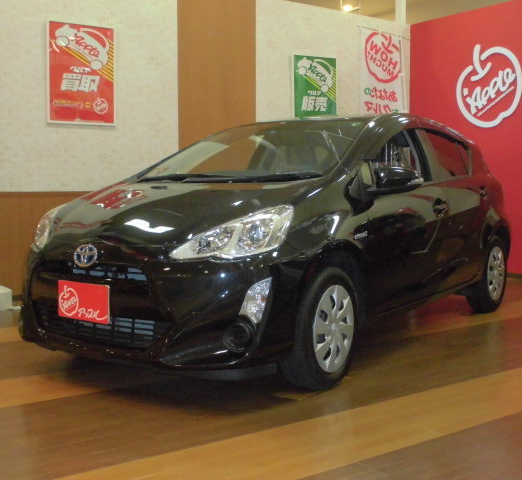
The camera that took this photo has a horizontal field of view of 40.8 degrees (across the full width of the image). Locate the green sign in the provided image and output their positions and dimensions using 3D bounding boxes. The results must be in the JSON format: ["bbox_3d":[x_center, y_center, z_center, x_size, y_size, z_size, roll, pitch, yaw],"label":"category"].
[{"bbox_3d":[0.594,-1.534,7.564,0.610,0.860,0.025,-3,5,-35],"label":"green sign"}]

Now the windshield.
[{"bbox_3d":[-0.062,-0.497,4.025,1.320,0.110,0.930,3,32,35],"label":"windshield"}]

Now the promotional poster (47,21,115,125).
[{"bbox_3d":[-1.534,-1.424,6.066,0.615,0.860,0.025,-3,5,-35],"label":"promotional poster"}]

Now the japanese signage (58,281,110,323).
[{"bbox_3d":[-0.772,0.268,3.070,0.330,0.163,0.018,3,5,35],"label":"japanese signage"}]

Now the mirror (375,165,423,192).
[{"bbox_3d":[0.719,-0.312,3.655,0.235,0.150,0.140,3,5,35],"label":"mirror"}]

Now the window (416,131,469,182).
[{"bbox_3d":[1.225,-0.548,4.641,0.060,0.340,0.760,-21,-9,34],"label":"window"}]

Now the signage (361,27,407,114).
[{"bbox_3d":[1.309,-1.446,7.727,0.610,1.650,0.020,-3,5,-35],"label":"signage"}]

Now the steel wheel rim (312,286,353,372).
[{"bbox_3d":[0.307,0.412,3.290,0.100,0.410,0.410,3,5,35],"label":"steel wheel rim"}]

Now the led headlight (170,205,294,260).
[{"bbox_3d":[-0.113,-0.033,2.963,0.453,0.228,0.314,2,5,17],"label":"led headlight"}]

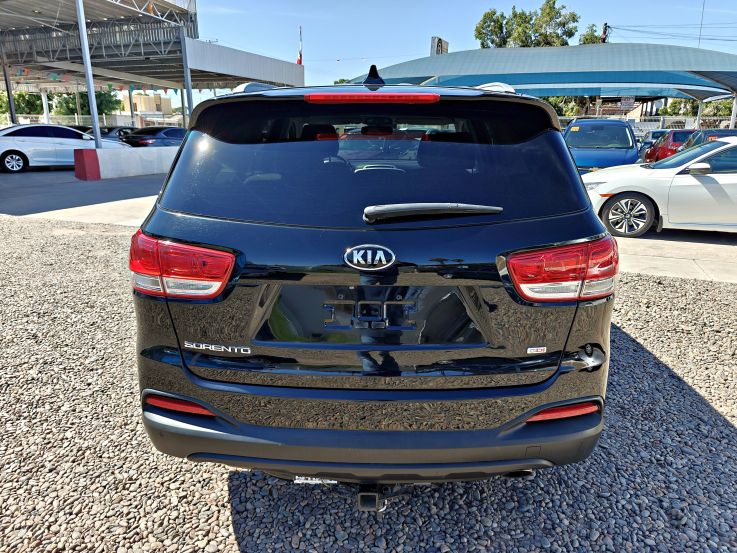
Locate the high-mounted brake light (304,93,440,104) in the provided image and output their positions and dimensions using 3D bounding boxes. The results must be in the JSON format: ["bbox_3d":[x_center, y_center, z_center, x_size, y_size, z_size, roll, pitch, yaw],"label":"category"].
[{"bbox_3d":[0.011,-0.576,1.591,0.430,0.034,0.050,1,17,0],"label":"high-mounted brake light"}]

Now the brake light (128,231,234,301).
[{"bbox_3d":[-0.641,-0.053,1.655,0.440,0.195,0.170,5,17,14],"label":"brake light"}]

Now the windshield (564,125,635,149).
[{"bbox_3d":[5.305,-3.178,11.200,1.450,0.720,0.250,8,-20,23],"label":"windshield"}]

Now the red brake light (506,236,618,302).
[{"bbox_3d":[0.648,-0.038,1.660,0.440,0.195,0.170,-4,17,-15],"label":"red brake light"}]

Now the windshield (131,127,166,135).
[{"bbox_3d":[-8.719,-5.793,19.500,1.350,0.680,0.250,5,-21,13],"label":"windshield"}]

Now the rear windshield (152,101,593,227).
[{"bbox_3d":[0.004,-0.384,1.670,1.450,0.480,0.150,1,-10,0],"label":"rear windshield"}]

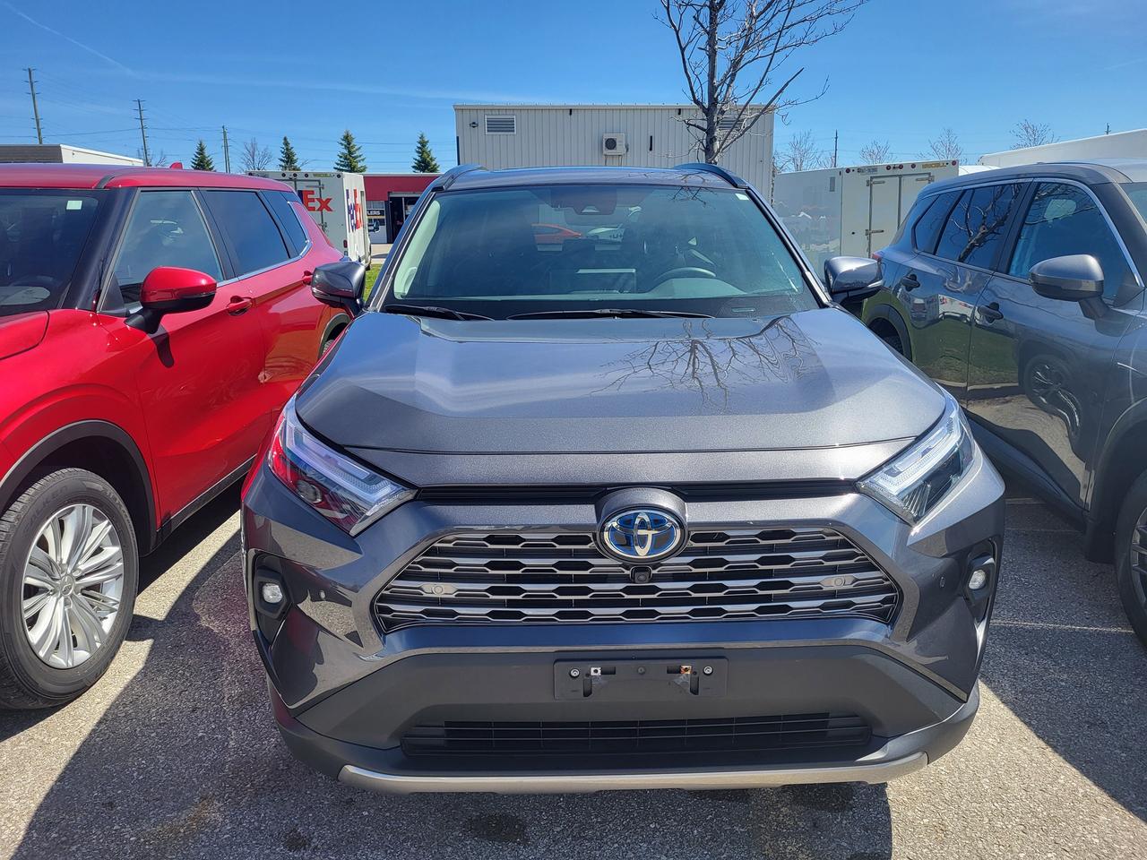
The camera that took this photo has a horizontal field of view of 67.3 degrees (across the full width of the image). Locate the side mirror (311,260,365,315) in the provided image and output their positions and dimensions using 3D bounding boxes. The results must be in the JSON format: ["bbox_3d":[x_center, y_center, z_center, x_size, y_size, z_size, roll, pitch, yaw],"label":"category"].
[{"bbox_3d":[-0.856,-0.517,3.139,0.220,0.200,0.150,-1,12,-1],"label":"side mirror"}]

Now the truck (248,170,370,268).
[{"bbox_3d":[-7.688,-5.991,25.845,2.420,2.850,6.300,-3,12,-8],"label":"truck"}]

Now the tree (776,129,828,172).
[{"bbox_3d":[13.861,-14.602,53.155,4.500,7.410,4.500,-1,12,0],"label":"tree"}]

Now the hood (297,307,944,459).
[{"bbox_3d":[0.114,-0.165,2.298,1.600,0.260,1.100,-1,12,-1],"label":"hood"}]

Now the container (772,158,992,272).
[{"bbox_3d":[6.422,-4.782,19.582,2.350,2.300,4.500,-2,14,-4],"label":"container"}]

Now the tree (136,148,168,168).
[{"bbox_3d":[-38.716,-21.824,80.609,4.300,8.827,4.300,-8,15,-26],"label":"tree"}]

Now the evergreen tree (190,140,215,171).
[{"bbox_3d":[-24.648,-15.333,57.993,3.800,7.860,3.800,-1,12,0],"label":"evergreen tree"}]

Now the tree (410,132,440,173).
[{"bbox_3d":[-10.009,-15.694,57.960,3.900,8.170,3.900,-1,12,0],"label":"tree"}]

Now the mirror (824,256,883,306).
[{"bbox_3d":[1.033,-0.546,3.181,0.220,0.200,0.150,-1,12,-1],"label":"mirror"}]

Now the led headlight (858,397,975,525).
[{"bbox_3d":[0.759,0.056,1.936,0.400,0.230,0.500,-1,13,-1],"label":"led headlight"}]

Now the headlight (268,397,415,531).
[{"bbox_3d":[-0.515,0.077,1.914,0.400,0.230,0.500,-1,13,-1],"label":"headlight"}]

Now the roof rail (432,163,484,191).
[{"bbox_3d":[-0.488,-1.217,4.228,0.100,0.130,1.820,-1,13,-1],"label":"roof rail"}]

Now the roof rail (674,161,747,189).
[{"bbox_3d":[0.601,-1.237,4.246,0.100,0.130,1.820,-1,13,-1],"label":"roof rail"}]

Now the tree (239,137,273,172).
[{"bbox_3d":[-28.064,-21.461,77.378,4.800,9.314,4.800,-6,14,-20],"label":"tree"}]

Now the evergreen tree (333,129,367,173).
[{"bbox_3d":[-19.067,-21.101,74.850,4.800,9.528,4.800,-4,14,-15],"label":"evergreen tree"}]

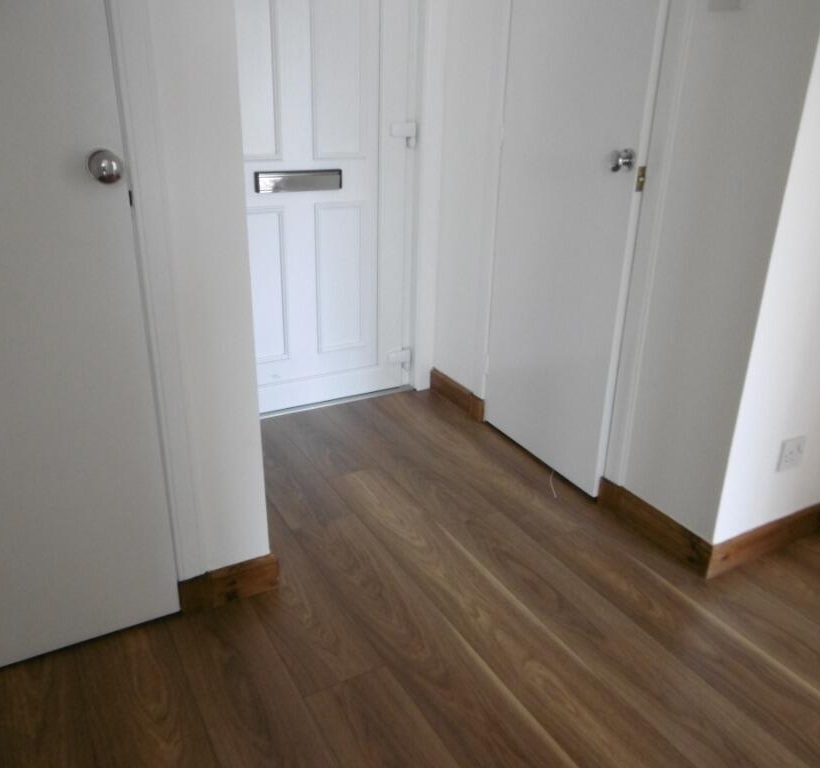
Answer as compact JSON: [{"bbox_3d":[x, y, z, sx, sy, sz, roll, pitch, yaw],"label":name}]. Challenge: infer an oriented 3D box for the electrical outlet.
[{"bbox_3d":[0.984,0.179,1.835,0.086,0.086,0.010,-11,25,-27],"label":"electrical outlet"}]

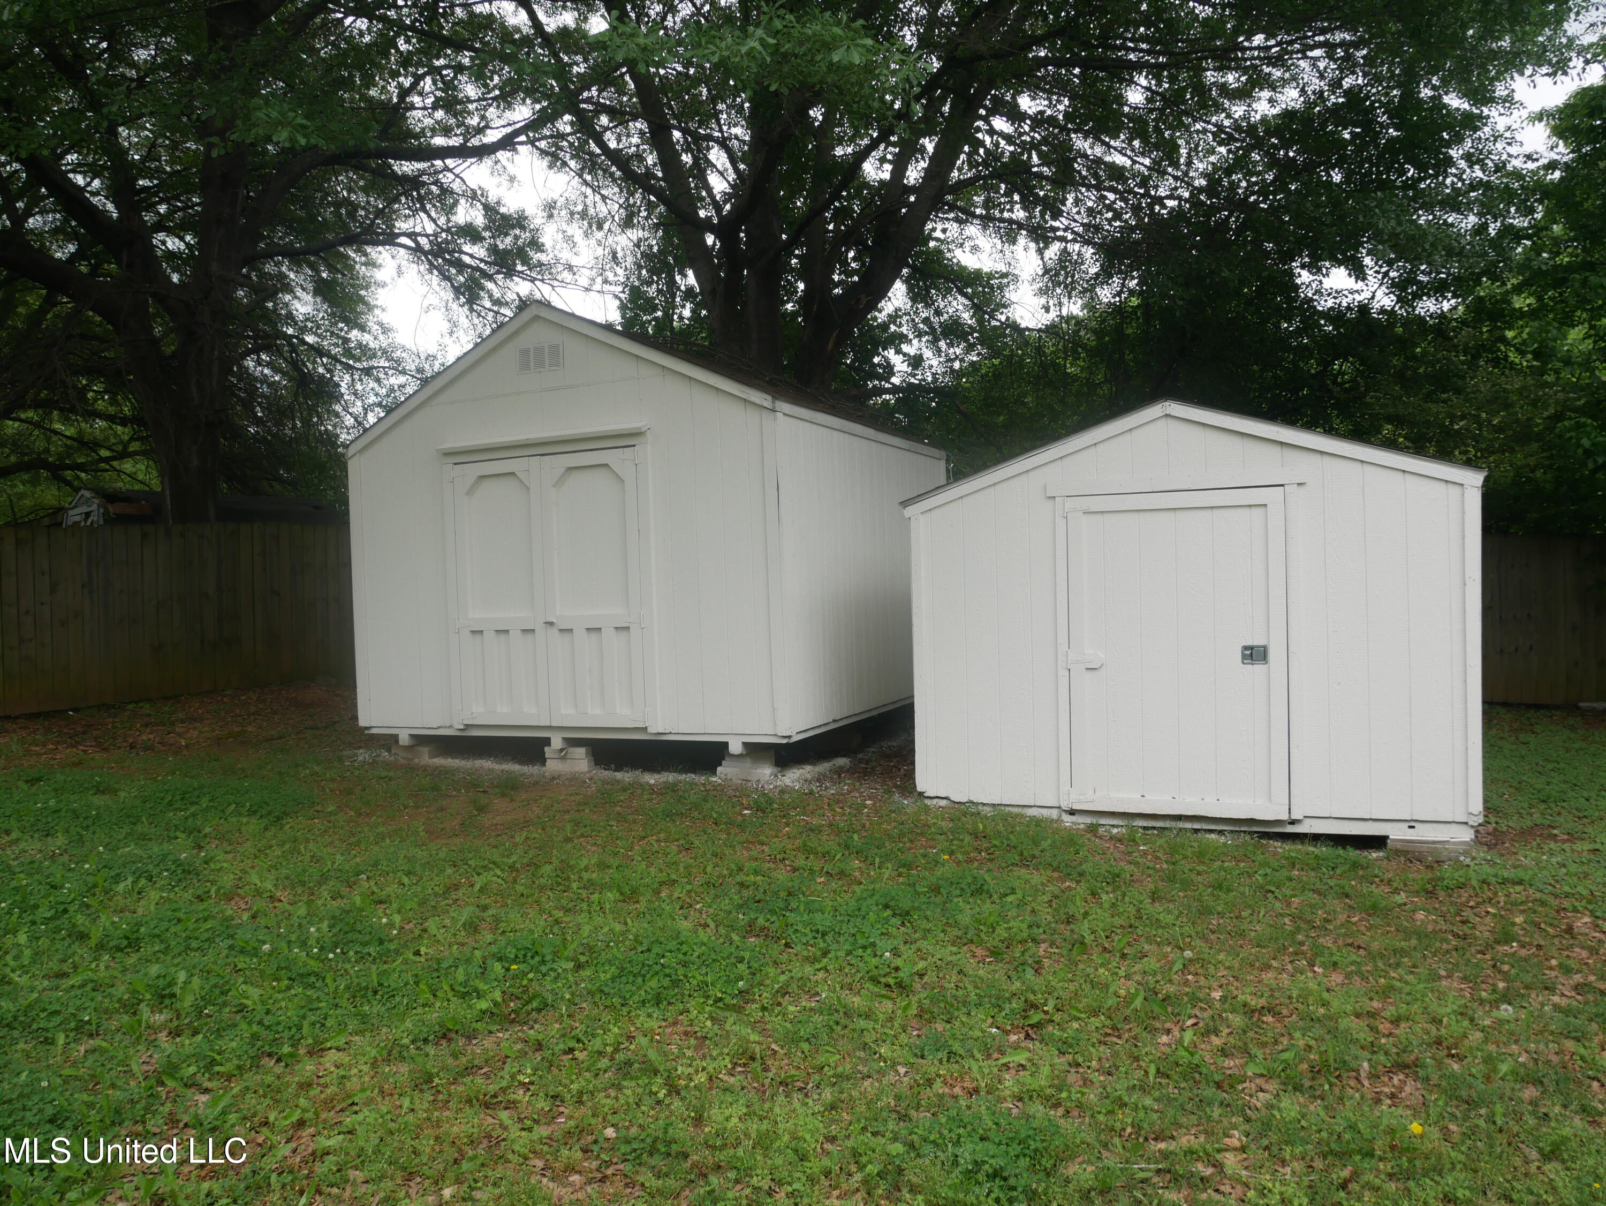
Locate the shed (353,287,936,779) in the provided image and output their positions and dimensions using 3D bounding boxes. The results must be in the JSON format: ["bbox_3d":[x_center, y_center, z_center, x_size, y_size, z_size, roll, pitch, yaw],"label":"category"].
[{"bbox_3d":[-1.073,-0.562,9.721,3.770,3.270,3.881,-1,2,24],"label":"shed"}]

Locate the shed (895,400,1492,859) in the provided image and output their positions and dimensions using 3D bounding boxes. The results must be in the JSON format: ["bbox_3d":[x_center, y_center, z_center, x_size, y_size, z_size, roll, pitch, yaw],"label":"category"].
[{"bbox_3d":[2.813,0.011,8.089,3.200,2.490,3.610,-1,2,24],"label":"shed"}]

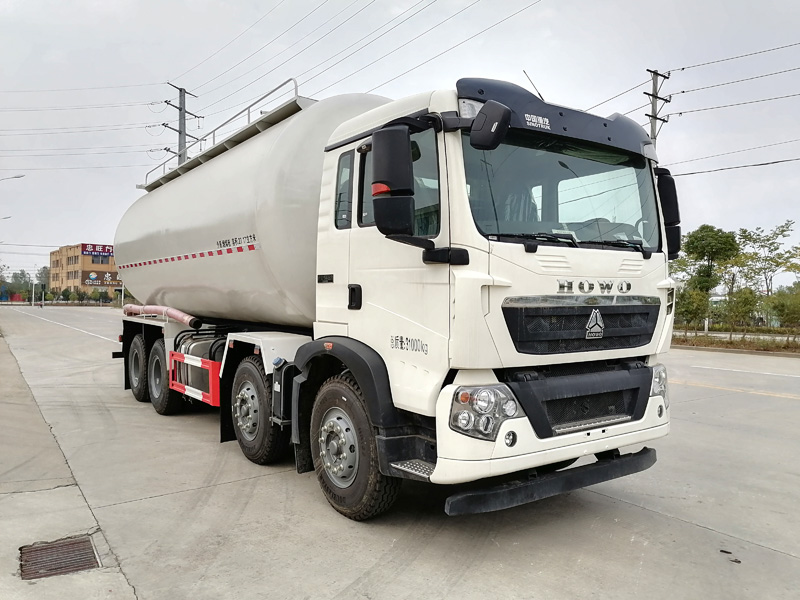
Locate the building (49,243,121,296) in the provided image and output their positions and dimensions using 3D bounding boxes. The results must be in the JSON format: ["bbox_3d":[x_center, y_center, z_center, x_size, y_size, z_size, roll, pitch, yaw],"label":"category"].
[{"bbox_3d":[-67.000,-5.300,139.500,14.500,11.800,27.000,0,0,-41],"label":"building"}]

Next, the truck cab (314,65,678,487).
[{"bbox_3d":[0.840,-0.120,4.840,2.500,2.450,1.930,0,0,-35],"label":"truck cab"}]

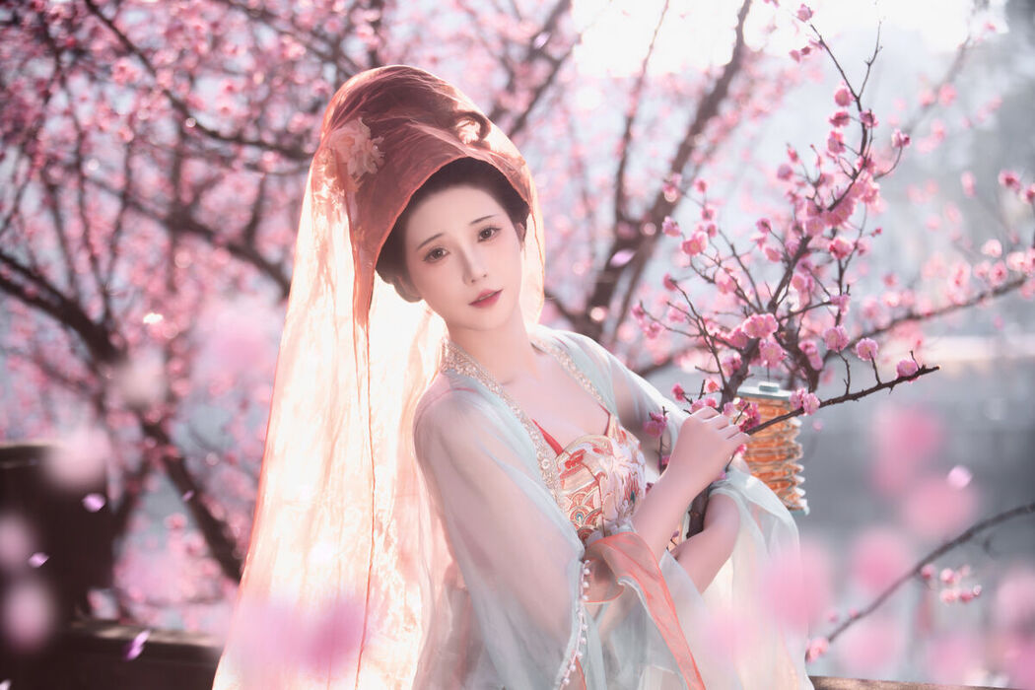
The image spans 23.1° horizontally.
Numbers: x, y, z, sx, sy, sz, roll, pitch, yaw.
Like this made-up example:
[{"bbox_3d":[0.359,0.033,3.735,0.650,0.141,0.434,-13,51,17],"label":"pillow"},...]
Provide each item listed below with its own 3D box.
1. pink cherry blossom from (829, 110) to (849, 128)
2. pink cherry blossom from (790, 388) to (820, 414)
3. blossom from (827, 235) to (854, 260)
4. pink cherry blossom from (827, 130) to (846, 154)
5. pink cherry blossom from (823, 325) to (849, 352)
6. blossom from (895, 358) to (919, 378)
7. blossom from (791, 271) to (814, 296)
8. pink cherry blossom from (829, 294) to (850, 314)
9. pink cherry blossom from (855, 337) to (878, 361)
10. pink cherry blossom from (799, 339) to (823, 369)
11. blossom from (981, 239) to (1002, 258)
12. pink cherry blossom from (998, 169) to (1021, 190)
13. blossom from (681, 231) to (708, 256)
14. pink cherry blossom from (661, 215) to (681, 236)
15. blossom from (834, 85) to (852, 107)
[{"bbox_3d":[0.369,-0.258,2.900,0.022,0.020,0.025,0,0,-37],"label":"pink cherry blossom"},{"bbox_3d":[0.323,0.062,2.840,0.035,0.031,0.027,0,0,-18],"label":"pink cherry blossom"},{"bbox_3d":[0.374,-0.113,2.920,0.030,0.027,0.019,-1,-20,-25],"label":"blossom"},{"bbox_3d":[0.365,-0.232,2.900,0.023,0.027,0.022,0,0,45],"label":"pink cherry blossom"},{"bbox_3d":[0.357,-0.007,2.840,0.029,0.029,0.020,0,-6,21],"label":"pink cherry blossom"},{"bbox_3d":[0.435,0.025,2.820,0.026,0.023,0.016,0,-17,-6],"label":"blossom"},{"bbox_3d":[0.329,-0.071,2.920,0.027,0.030,0.023,0,0,18],"label":"blossom"},{"bbox_3d":[0.369,-0.047,2.900,0.025,0.023,0.022,0,0,-30],"label":"pink cherry blossom"},{"bbox_3d":[0.390,0.005,2.830,0.026,0.026,0.018,0,-6,6],"label":"pink cherry blossom"},{"bbox_3d":[0.330,0.011,2.850,0.027,0.033,0.020,0,-20,19],"label":"pink cherry blossom"},{"bbox_3d":[0.590,-0.121,3.150,0.027,0.022,0.017,0,-21,6],"label":"blossom"},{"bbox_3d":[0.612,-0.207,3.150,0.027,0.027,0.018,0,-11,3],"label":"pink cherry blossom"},{"bbox_3d":[0.203,-0.116,2.900,0.032,0.029,0.021,0,-8,6],"label":"blossom"},{"bbox_3d":[0.177,-0.137,2.920,0.023,0.025,0.021,0,0,45],"label":"pink cherry blossom"},{"bbox_3d":[0.373,-0.285,2.900,0.020,0.025,0.021,0,0,24],"label":"blossom"}]

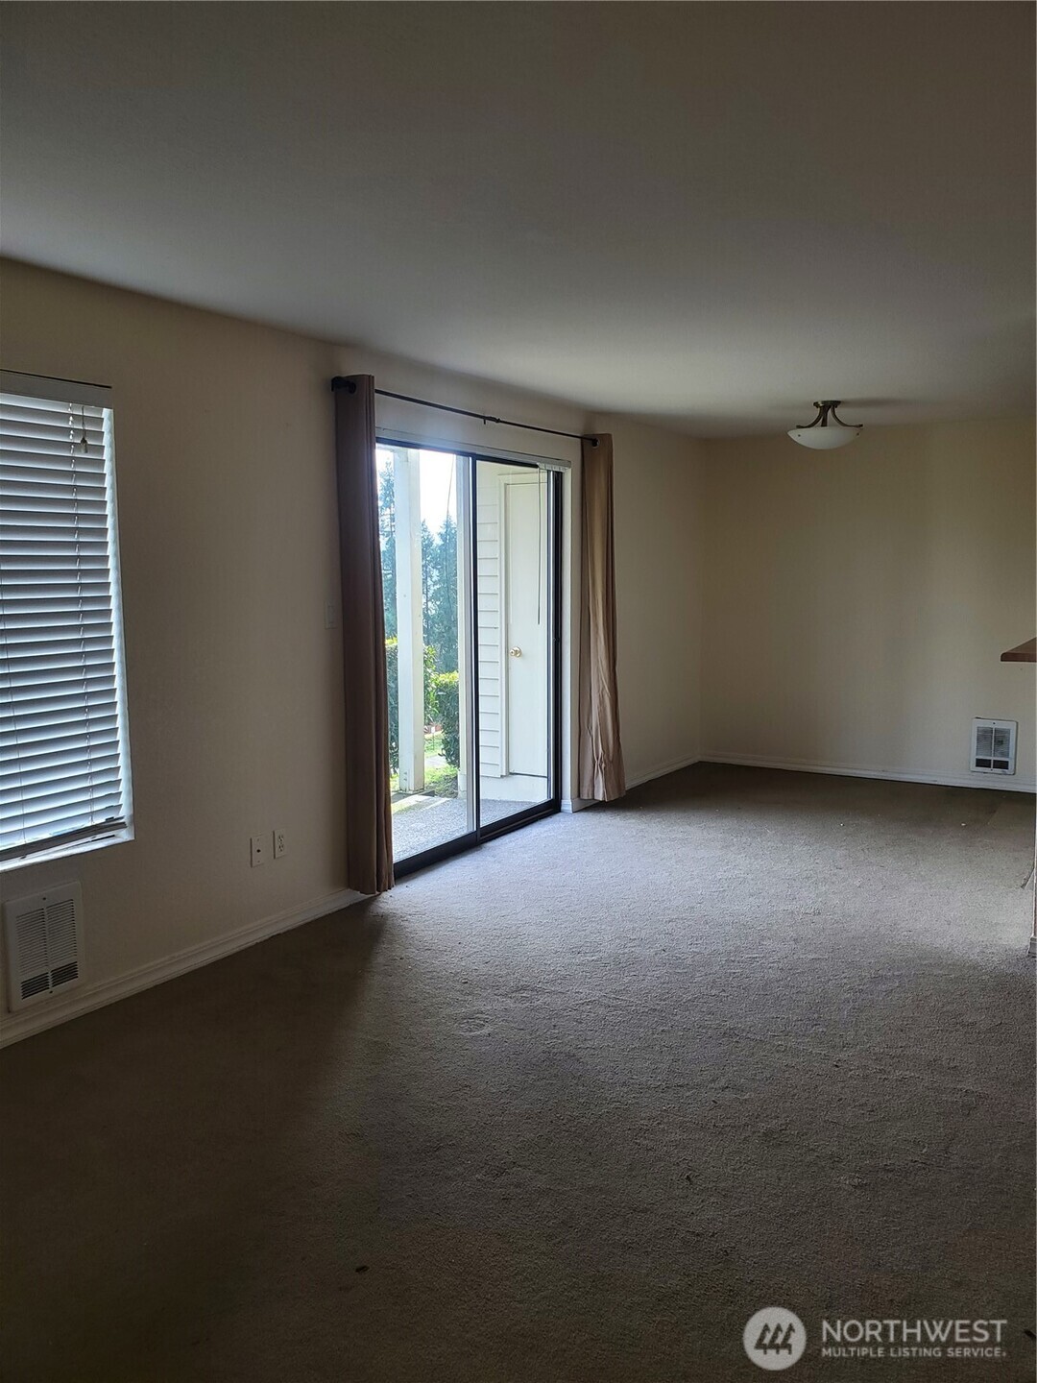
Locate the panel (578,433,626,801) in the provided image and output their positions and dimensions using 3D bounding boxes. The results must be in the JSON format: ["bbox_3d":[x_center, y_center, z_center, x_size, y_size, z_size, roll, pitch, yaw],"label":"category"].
[{"bbox_3d":[0.492,-0.427,6.023,0.165,2.107,0.302,4,8,32],"label":"panel"}]

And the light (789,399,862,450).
[{"bbox_3d":[1.699,-1.458,5.712,0.415,0.253,0.415,4,8,32],"label":"light"}]

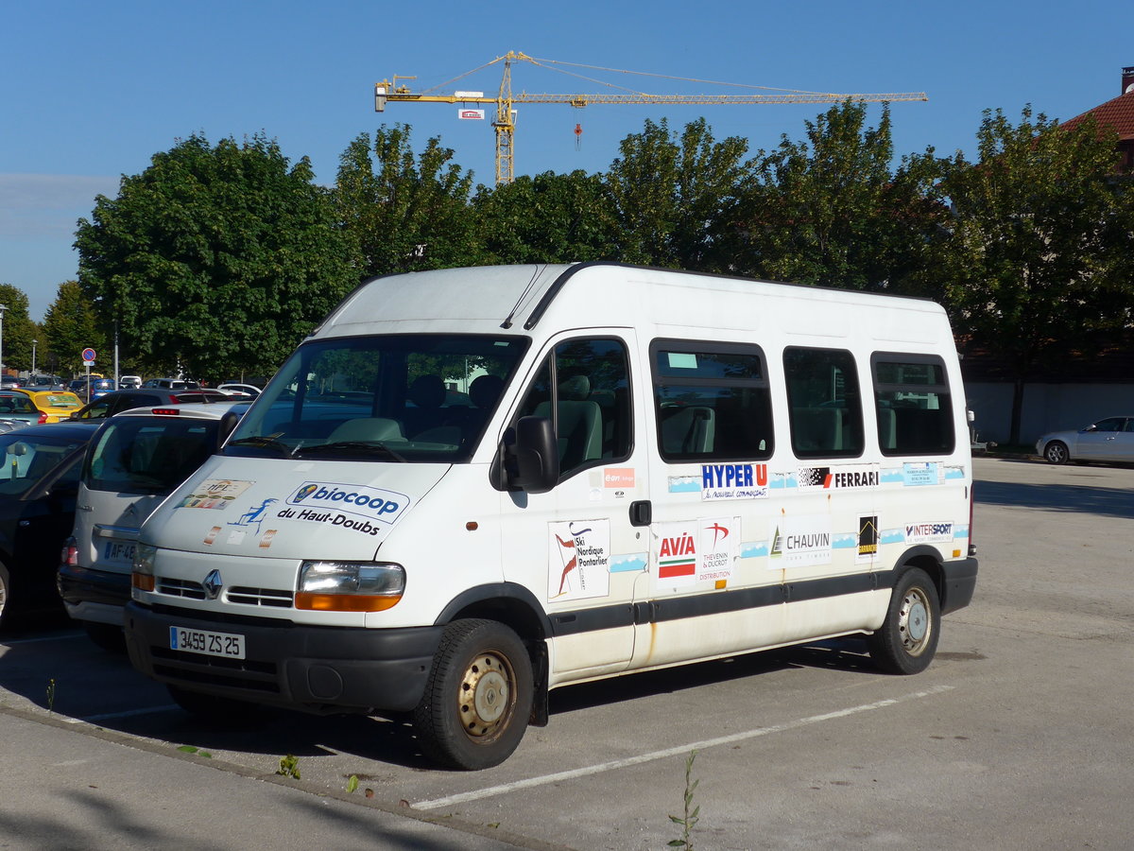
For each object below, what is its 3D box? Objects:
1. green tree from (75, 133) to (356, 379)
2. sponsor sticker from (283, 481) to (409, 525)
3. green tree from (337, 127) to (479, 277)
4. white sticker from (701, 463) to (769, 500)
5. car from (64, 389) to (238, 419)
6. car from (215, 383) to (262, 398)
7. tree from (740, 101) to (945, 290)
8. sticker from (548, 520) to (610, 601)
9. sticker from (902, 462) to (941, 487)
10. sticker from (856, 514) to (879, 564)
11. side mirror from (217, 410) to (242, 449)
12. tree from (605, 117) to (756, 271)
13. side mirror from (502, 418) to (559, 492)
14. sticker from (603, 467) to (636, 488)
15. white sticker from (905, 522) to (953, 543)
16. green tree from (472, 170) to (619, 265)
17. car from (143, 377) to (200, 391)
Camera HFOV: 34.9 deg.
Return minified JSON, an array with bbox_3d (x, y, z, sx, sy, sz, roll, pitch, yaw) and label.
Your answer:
[{"bbox_3d":[-9.380,-3.670,48.000,7.600,8.300,7.400,1,1,0],"label":"green tree"},{"bbox_3d":[-1.009,0.345,8.280,0.770,0.020,0.200,6,41,41],"label":"sponsor sticker"},{"bbox_3d":[-4.408,-3.624,49.000,4.500,9.170,4.500,0,0,0],"label":"green tree"},{"bbox_3d":[0.917,0.308,9.769,0.010,0.193,0.651,-4,-3,39],"label":"white sticker"},{"bbox_3d":[-8.300,0.040,35.000,4.250,1.470,1.770,1,1,40],"label":"car"},{"bbox_3d":[-11.100,-0.680,61.000,1.750,1.450,4.300,1,1,39],"label":"car"},{"bbox_3d":[8.860,-4.800,58.000,6.600,11.100,6.400,1,1,0],"label":"tree"},{"bbox_3d":[0.060,0.650,8.695,0.010,0.385,0.475,0,0,39],"label":"sticker"},{"bbox_3d":[2.236,0.310,11.367,0.010,0.148,0.462,-4,-3,39],"label":"sticker"},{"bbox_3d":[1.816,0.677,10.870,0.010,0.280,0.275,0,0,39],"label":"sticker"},{"bbox_3d":[-1.769,0.104,9.707,0.230,0.355,0.150,1,1,40],"label":"side mirror"},{"bbox_3d":[3.650,-4.600,58.000,5.400,10.400,5.400,1,1,0],"label":"tree"},{"bbox_3d":[-0.161,0.131,8.341,0.230,0.355,0.150,1,1,40],"label":"side mirror"},{"bbox_3d":[0.261,0.264,8.981,0.010,0.097,0.249,-4,-3,39],"label":"sticker"},{"bbox_3d":[2.316,0.688,11.488,0.010,0.138,0.655,0,0,39],"label":"white sticker"},{"bbox_3d":[-0.567,-2.920,48.000,4.500,7.730,4.500,0,0,0],"label":"green tree"},{"bbox_3d":[-17.000,-1.200,75.000,4.400,1.650,1.800,1,1,39],"label":"car"}]

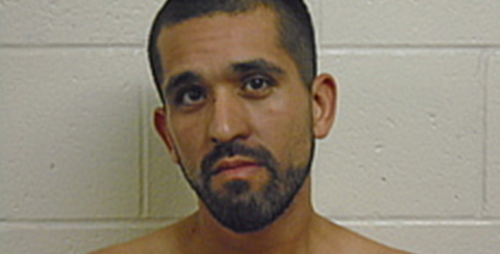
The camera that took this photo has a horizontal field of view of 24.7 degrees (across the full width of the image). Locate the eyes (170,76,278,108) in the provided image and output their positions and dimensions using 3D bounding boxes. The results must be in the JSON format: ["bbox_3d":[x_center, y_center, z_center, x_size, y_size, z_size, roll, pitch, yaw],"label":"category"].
[{"bbox_3d":[-0.023,-0.034,1.090,0.096,0.018,0.022,-9,-6,11],"label":"eyes"}]

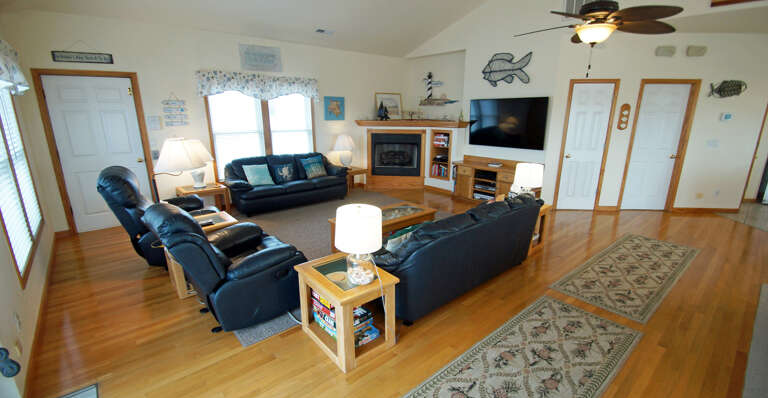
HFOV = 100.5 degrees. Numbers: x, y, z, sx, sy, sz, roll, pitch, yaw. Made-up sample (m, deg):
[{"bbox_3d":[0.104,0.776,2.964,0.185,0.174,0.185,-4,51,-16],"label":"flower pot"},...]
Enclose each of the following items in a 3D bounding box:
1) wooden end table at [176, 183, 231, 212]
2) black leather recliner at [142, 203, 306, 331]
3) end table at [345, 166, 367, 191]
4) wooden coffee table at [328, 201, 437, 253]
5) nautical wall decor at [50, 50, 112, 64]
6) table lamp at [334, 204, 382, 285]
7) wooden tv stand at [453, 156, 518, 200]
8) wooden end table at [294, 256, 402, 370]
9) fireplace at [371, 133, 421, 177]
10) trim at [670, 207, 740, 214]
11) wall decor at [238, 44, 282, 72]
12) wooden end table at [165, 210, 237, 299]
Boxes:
[{"bbox_3d":[-2.774,0.056,4.925,0.580,0.470,0.470,-11,18,-37],"label":"wooden end table"},{"bbox_3d":[-1.263,0.441,2.534,1.000,0.950,0.890,-10,17,-35],"label":"black leather recliner"},{"bbox_3d":[-0.672,-0.356,6.702,0.460,0.500,0.530,-11,17,-37],"label":"end table"},{"bbox_3d":[0.022,0.382,3.778,1.250,0.410,0.540,-11,17,-38],"label":"wooden coffee table"},{"bbox_3d":[-3.773,-1.774,4.020,0.560,0.130,0.030,-11,18,-37],"label":"nautical wall decor"},{"bbox_3d":[-0.149,0.288,2.016,0.300,0.490,0.300,0,14,0],"label":"table lamp"},{"bbox_3d":[1.964,-0.332,5.972,0.410,0.790,1.500,-11,17,-37],"label":"wooden tv stand"},{"bbox_3d":[-0.253,0.732,2.189,0.450,0.500,0.585,-11,18,-37],"label":"wooden end table"},{"bbox_3d":[0.273,-1.001,7.145,1.080,0.930,0.320,1,14,4],"label":"fireplace"},{"bbox_3d":[5.287,0.195,5.247,1.105,0.085,0.020,0,14,1],"label":"trim"},{"bbox_3d":[-2.068,-2.364,5.398,0.690,0.400,0.030,-11,17,-37],"label":"wall decor"},{"bbox_3d":[-1.731,0.498,3.066,0.490,0.520,0.600,13,19,43],"label":"wooden end table"}]

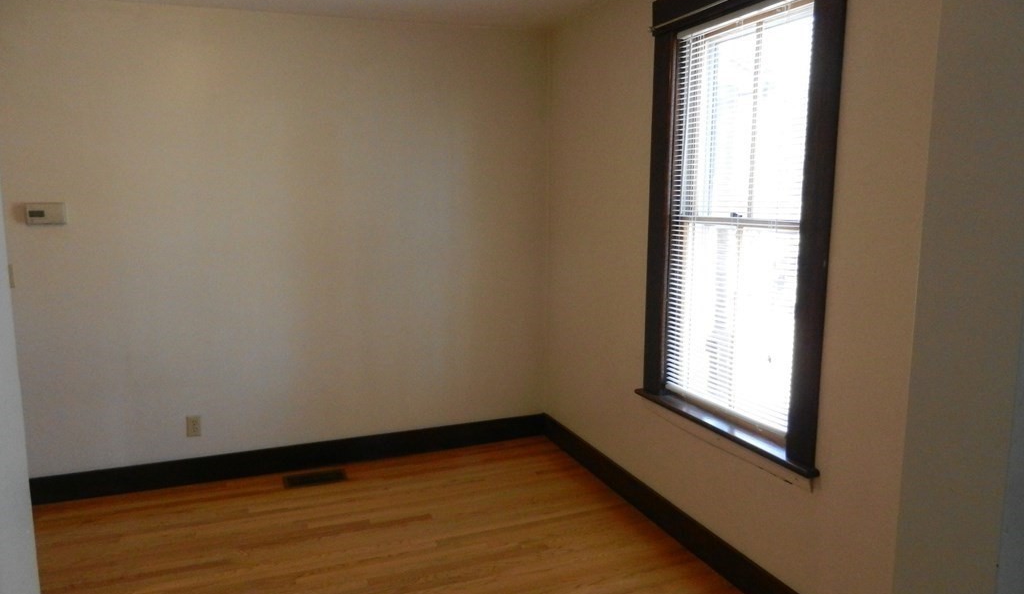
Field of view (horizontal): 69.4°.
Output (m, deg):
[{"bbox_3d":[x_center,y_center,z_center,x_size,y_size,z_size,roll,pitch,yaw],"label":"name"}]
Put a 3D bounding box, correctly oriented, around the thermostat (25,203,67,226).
[{"bbox_3d":[-2.332,-0.414,3.699,0.163,0.105,0.034,-4,10,-21],"label":"thermostat"}]

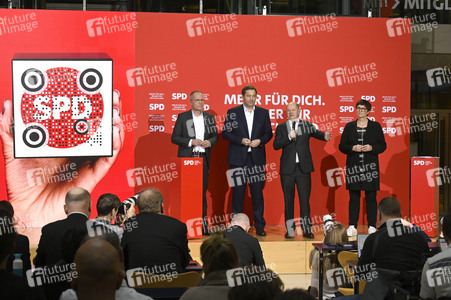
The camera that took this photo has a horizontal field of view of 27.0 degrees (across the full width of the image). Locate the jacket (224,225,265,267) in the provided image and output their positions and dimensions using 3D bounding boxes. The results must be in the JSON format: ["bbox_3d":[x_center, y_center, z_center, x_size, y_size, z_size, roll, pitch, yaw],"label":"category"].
[{"bbox_3d":[0.118,0.916,7.900,0.500,0.600,0.380,0,0,0],"label":"jacket"}]

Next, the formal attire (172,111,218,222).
[{"bbox_3d":[-0.400,0.250,12.100,0.600,1.500,0.380,0,1,-16],"label":"formal attire"}]

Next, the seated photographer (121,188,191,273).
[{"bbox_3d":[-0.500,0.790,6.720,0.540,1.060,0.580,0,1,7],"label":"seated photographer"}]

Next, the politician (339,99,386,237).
[{"bbox_3d":[1.770,0.230,12.050,0.600,1.730,0.400,0,1,7],"label":"politician"}]

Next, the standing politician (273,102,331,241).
[{"bbox_3d":[0.959,0.257,11.750,0.710,1.690,0.450,0,0,-3],"label":"standing politician"}]

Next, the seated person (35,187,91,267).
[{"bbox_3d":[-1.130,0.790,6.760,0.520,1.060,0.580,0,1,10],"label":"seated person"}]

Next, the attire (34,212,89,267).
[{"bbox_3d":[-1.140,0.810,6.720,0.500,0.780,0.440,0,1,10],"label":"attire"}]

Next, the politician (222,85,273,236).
[{"bbox_3d":[0.284,0.136,11.900,0.620,1.900,0.420,0,0,-7],"label":"politician"}]

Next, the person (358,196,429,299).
[{"bbox_3d":[1.292,0.950,7.200,0.600,1.220,0.780,0,0,-7],"label":"person"}]

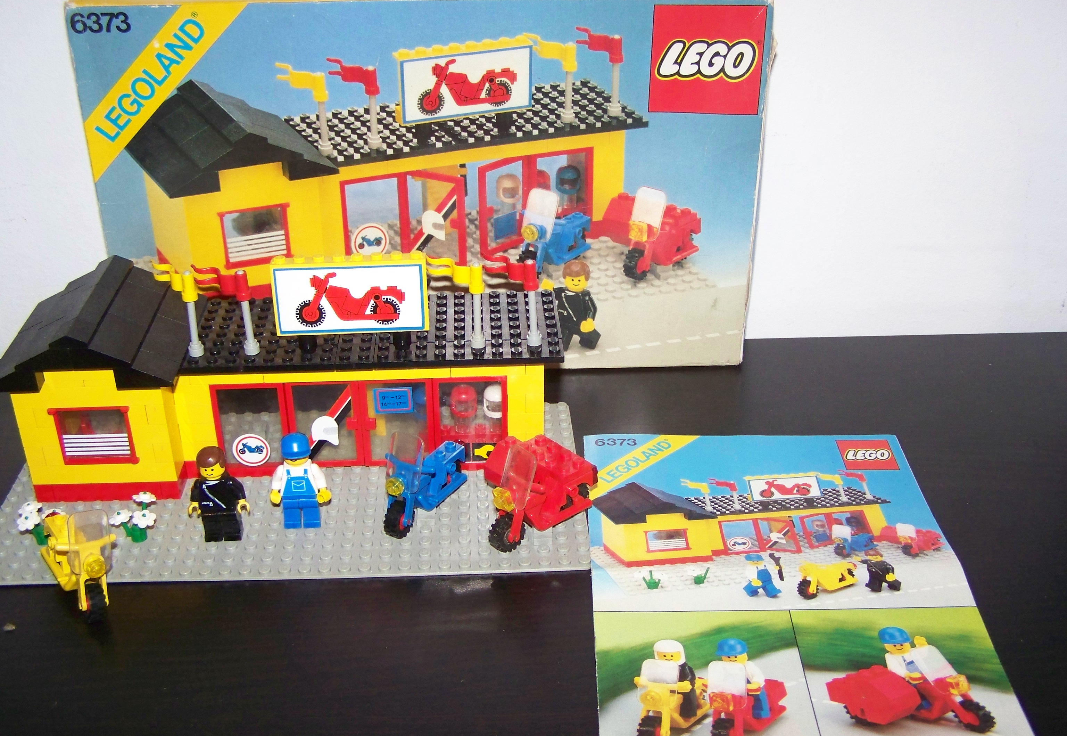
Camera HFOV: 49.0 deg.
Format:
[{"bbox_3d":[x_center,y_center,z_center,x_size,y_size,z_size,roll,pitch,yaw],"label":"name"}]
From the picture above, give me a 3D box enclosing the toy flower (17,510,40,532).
[{"bbox_3d":[-0.205,0.062,0.476,0.010,0.003,0.010,-2,49,-2],"label":"toy flower"}]

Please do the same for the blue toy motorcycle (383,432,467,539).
[{"bbox_3d":[-0.045,0.043,0.492,0.023,0.040,0.053,15,33,26],"label":"blue toy motorcycle"}]

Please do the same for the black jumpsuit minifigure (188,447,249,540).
[{"bbox_3d":[-0.127,0.051,0.475,0.025,0.042,0.014,-2,29,-3],"label":"black jumpsuit minifigure"}]

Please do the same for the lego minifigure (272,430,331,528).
[{"bbox_3d":[-0.097,0.047,0.483,0.025,0.042,0.013,-2,29,-3],"label":"lego minifigure"}]

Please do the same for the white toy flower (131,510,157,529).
[{"bbox_3d":[-0.158,0.061,0.476,0.010,0.003,0.010,8,37,-8],"label":"white toy flower"}]

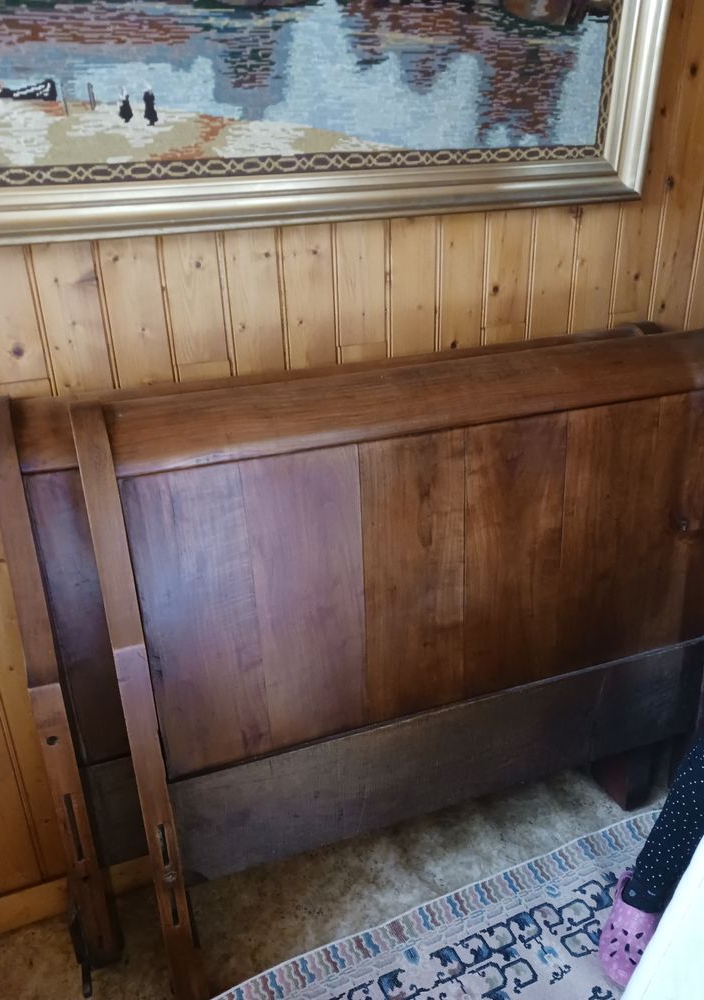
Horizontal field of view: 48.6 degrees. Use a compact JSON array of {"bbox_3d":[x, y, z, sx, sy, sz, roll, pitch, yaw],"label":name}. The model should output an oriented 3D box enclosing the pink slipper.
[{"bbox_3d":[0.523,0.769,1.440,0.098,0.090,0.235,12,27,28],"label":"pink slipper"}]

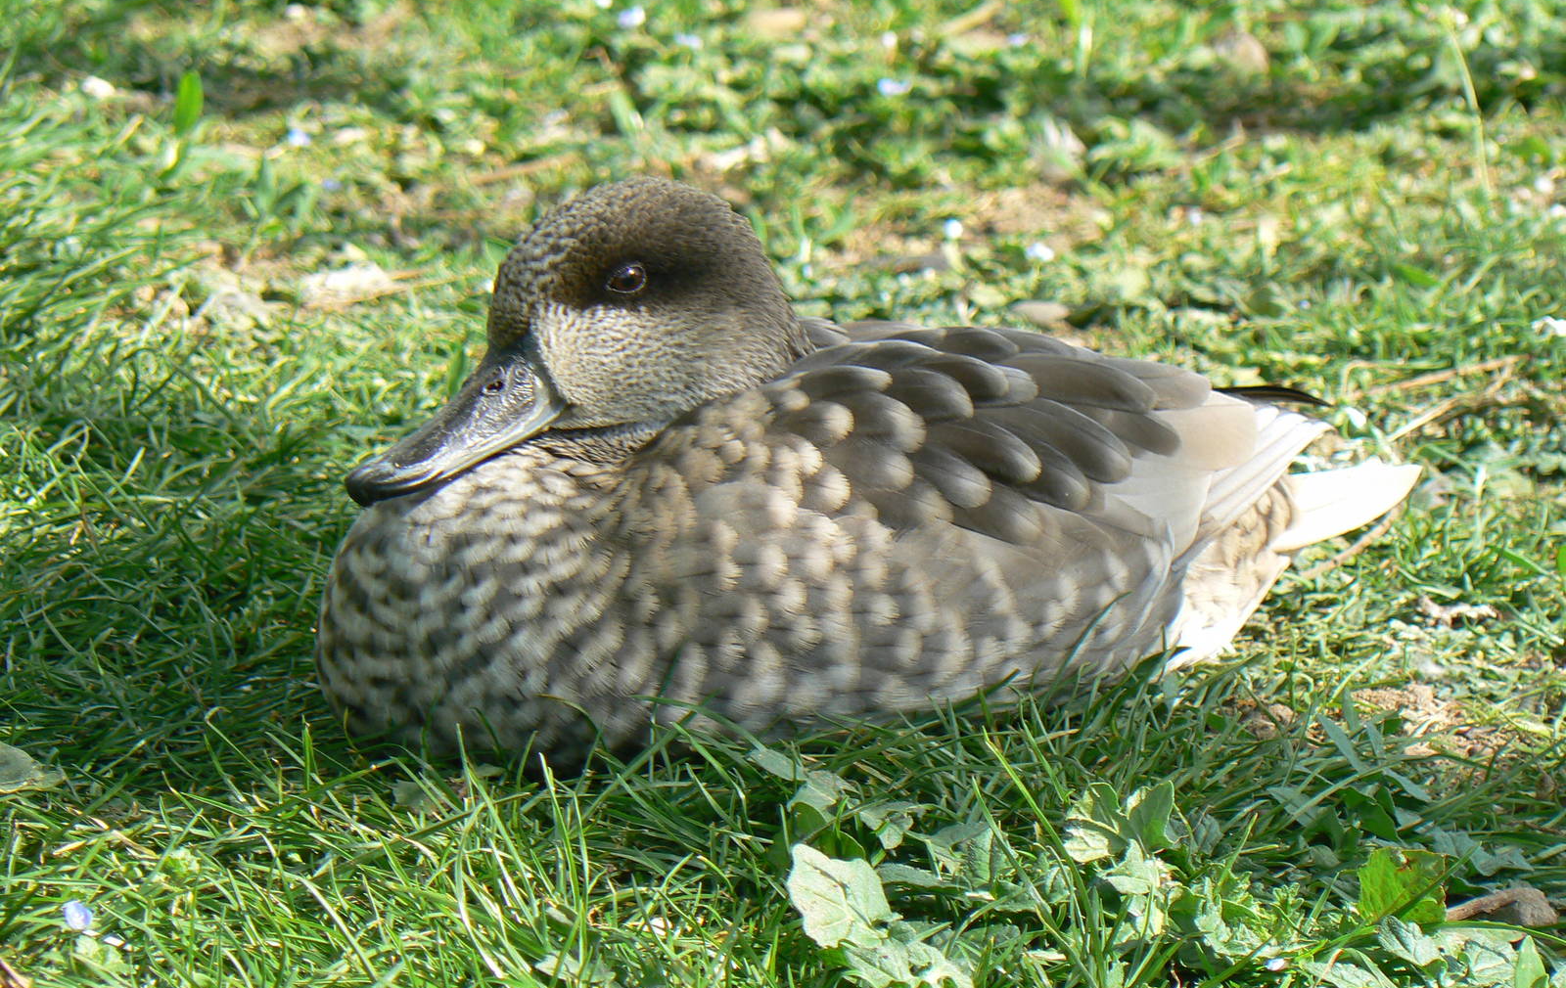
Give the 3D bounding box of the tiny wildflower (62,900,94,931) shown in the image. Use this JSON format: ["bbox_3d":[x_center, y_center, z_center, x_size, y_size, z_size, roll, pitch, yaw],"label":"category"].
[{"bbox_3d":[-0.158,0.094,2.510,0.007,0.005,0.007,0,20,0],"label":"tiny wildflower"}]

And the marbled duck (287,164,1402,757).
[{"bbox_3d":[0.024,-0.017,2.650,0.285,0.138,0.145,-10,22,-25],"label":"marbled duck"}]

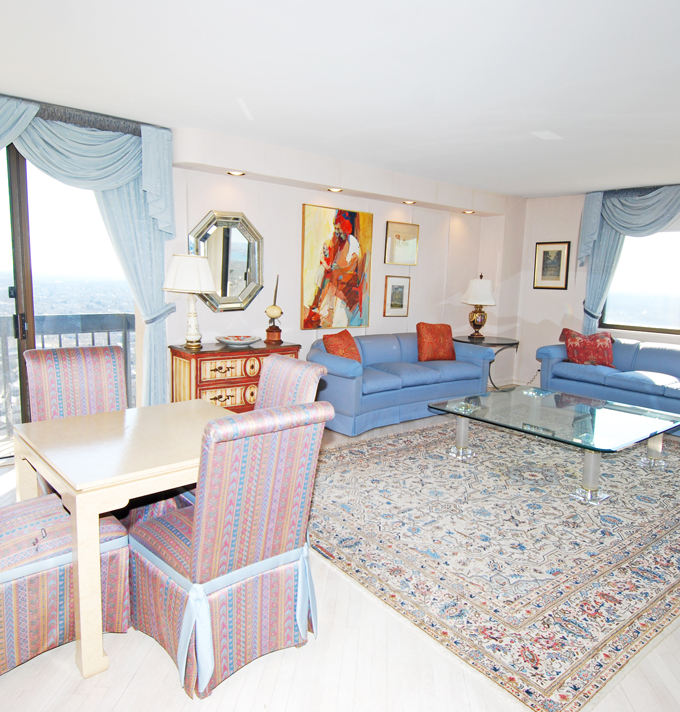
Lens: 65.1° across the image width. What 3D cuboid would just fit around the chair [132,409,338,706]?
[{"bbox_3d":[-0.433,0.667,2.104,0.510,1.050,0.683,-6,11,-43],"label":"chair"}]

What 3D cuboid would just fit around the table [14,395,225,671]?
[{"bbox_3d":[-0.887,0.721,2.605,1.014,0.715,1.036,-5,11,-40],"label":"table"}]

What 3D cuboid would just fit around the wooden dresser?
[{"bbox_3d":[-0.975,0.309,5.059,1.110,0.804,0.459,-5,11,-40],"label":"wooden dresser"}]

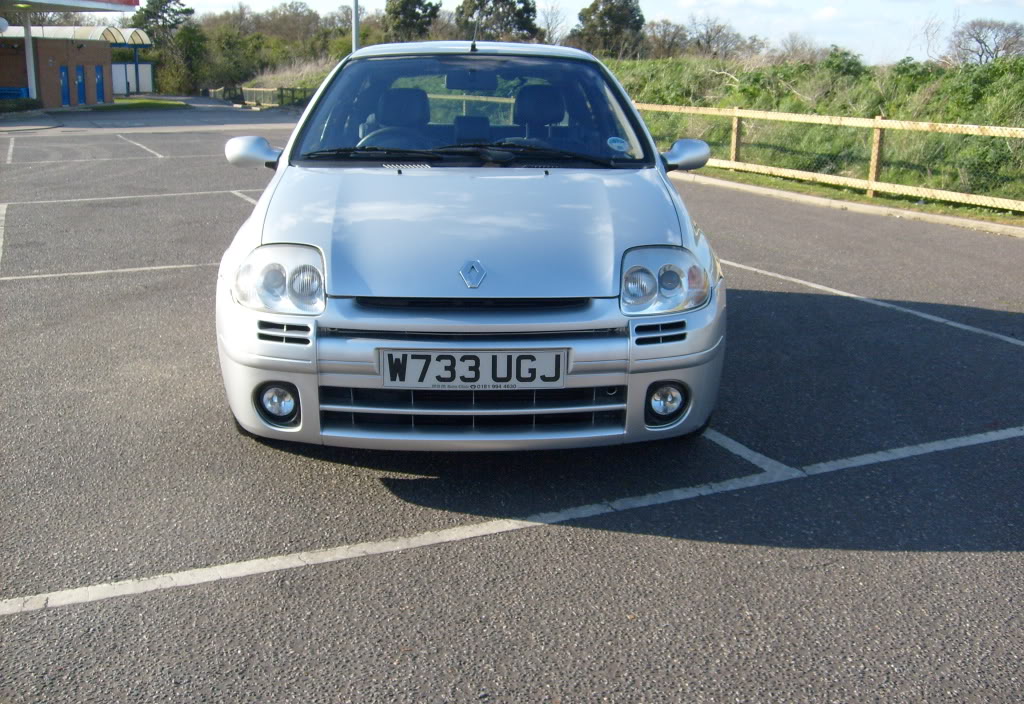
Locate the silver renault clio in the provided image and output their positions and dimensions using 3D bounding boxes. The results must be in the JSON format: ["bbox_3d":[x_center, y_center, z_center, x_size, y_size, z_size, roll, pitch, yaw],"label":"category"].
[{"bbox_3d":[-0.168,-0.663,4.668,1.680,1.410,3.770,-1,15,-2],"label":"silver renault clio"}]

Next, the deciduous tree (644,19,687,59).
[{"bbox_3d":[11.662,-22.518,78.862,3.320,5.500,3.320,2,15,8],"label":"deciduous tree"}]

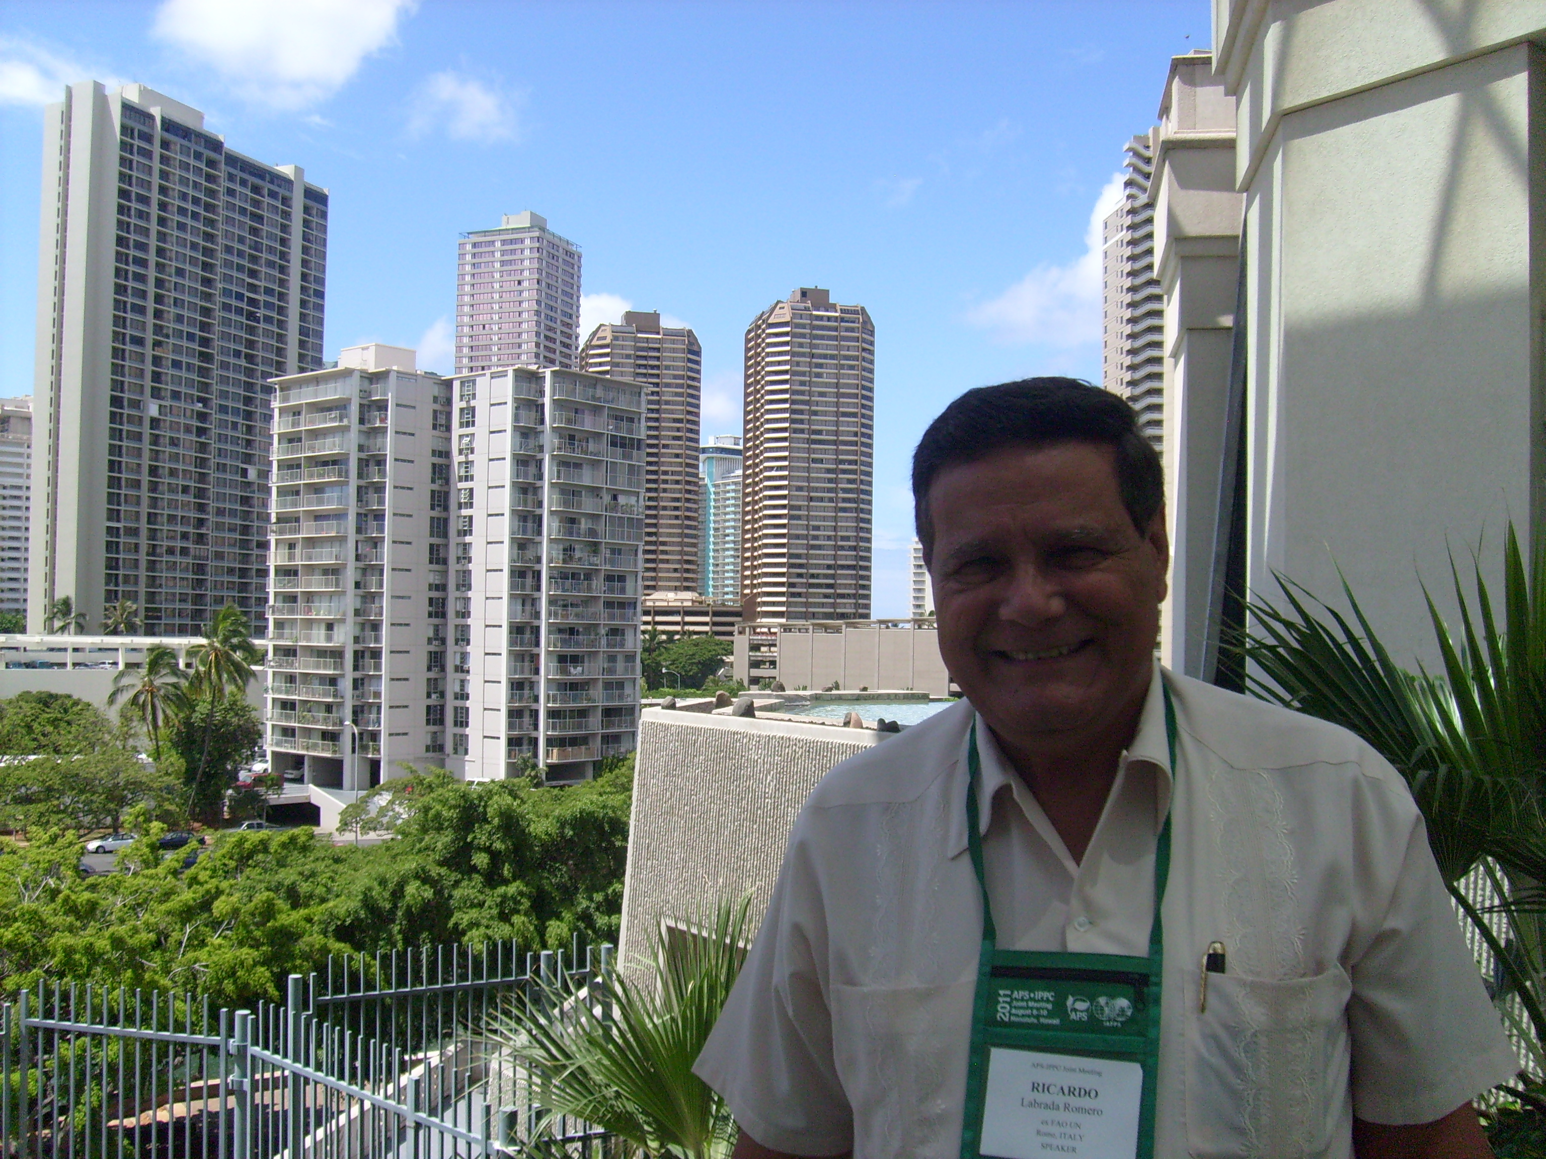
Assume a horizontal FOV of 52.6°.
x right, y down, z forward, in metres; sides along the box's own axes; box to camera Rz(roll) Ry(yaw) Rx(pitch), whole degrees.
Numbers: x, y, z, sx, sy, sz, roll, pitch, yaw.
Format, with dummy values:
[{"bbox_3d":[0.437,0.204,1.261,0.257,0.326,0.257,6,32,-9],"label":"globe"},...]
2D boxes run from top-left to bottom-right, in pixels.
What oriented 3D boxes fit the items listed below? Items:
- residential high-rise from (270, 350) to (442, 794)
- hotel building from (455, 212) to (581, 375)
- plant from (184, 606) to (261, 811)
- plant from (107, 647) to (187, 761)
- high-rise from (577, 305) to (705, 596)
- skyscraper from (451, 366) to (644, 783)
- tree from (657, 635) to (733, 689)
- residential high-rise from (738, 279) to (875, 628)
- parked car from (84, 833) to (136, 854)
[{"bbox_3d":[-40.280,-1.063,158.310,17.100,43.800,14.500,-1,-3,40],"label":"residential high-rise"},{"bbox_3d":[-67.405,-31.530,407.413,24.200,127.700,22.200,0,-3,21],"label":"hotel building"},{"bbox_3d":[-48.255,11.421,136.597,6.300,18.300,6.300,2,-3,-19],"label":"plant"},{"bbox_3d":[-54.791,12.912,136.527,6.200,15.100,6.200,2,-3,-22],"label":"plant"},{"bbox_3d":[-42.566,-23.038,481.256,33.000,118.000,33.000,2,-3,-15],"label":"high-rise"},{"bbox_3d":[-23.087,0.613,155.772,13.300,40.800,14.700,-1,-3,40],"label":"skyscraper"},{"bbox_3d":[-16.040,20.339,319.405,16.300,18.100,16.000,1,-3,-3],"label":"tree"},{"bbox_3d":[9.754,-23.645,444.052,31.600,117.700,33.000,2,-3,-15],"label":"residential high-rise"},{"bbox_3d":[-47.568,19.169,113.738,4.500,1.450,1.770,2,-3,-23],"label":"parked car"}]

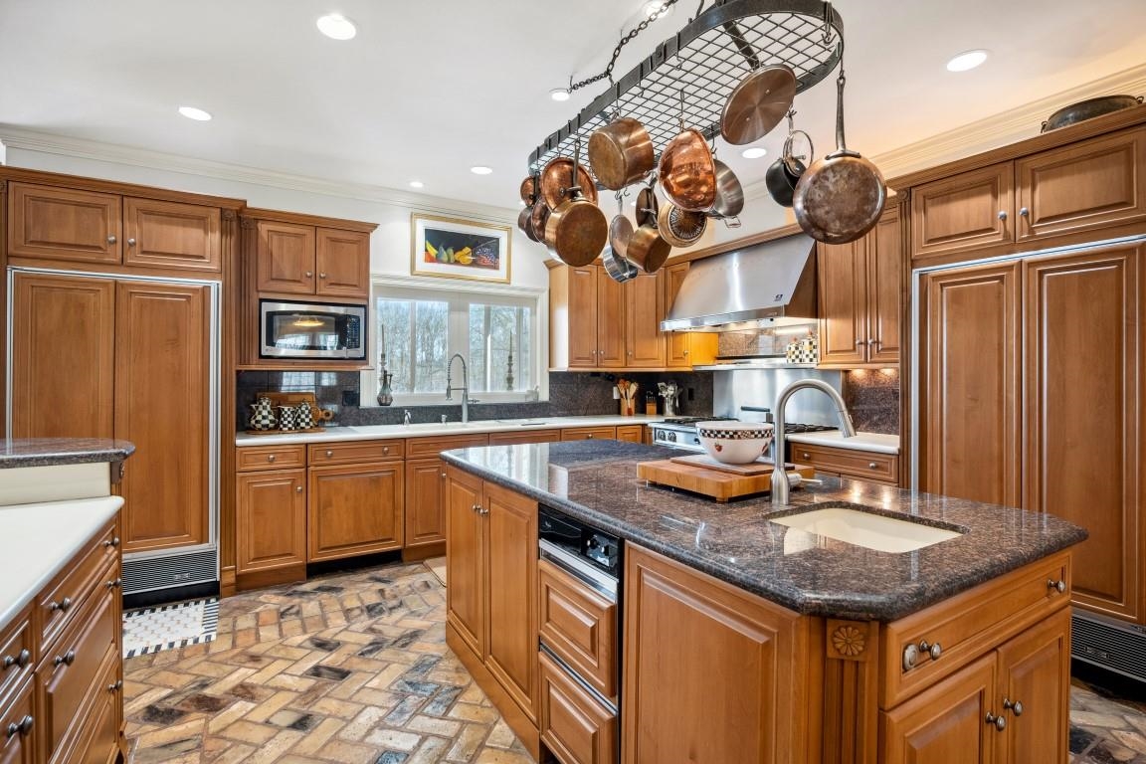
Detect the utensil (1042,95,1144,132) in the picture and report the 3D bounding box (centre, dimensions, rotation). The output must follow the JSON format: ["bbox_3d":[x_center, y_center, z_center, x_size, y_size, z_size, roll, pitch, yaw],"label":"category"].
[{"bbox_3d":[2.265,-1.111,2.232,0.315,0.158,0.364,0,0,-30],"label":"utensil"}]

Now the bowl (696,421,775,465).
[{"bbox_3d":[0.602,0.224,1.880,0.290,0.145,0.290,0,0,0],"label":"bowl"}]

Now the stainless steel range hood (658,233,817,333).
[{"bbox_3d":[1.380,-0.752,4.055,0.719,0.640,1.241,0,0,-30],"label":"stainless steel range hood"}]

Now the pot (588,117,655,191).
[{"bbox_3d":[0.170,-0.799,1.790,0.150,0.210,0.210,-35,19,-17],"label":"pot"}]

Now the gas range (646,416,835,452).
[{"bbox_3d":[1.252,0.807,3.847,0.740,0.930,1.200,0,0,-32],"label":"gas range"}]

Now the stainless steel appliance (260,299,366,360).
[{"bbox_3d":[-1.825,-0.333,3.559,0.630,0.380,0.450,0,0,-32],"label":"stainless steel appliance"}]

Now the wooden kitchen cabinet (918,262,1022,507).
[{"bbox_3d":[2.112,0.187,2.577,0.570,1.460,0.420,0,0,-32],"label":"wooden kitchen cabinet"}]

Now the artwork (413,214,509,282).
[{"bbox_3d":[-0.936,-1.144,4.410,0.888,0.522,0.039,0,0,-30],"label":"artwork"}]

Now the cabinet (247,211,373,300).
[{"bbox_3d":[-1.863,-0.832,3.637,0.745,0.502,0.453,0,0,-30],"label":"cabinet"}]

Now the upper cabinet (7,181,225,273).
[{"bbox_3d":[-2.579,-0.817,3.028,0.867,0.358,0.699,0,0,-30],"label":"upper cabinet"}]

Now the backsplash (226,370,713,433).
[{"bbox_3d":[-0.525,0.130,4.242,3.841,0.441,0.827,0,0,-30],"label":"backsplash"}]

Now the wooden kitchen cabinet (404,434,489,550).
[{"bbox_3d":[-1.074,0.786,4.039,0.650,0.780,0.600,0,0,-32],"label":"wooden kitchen cabinet"}]

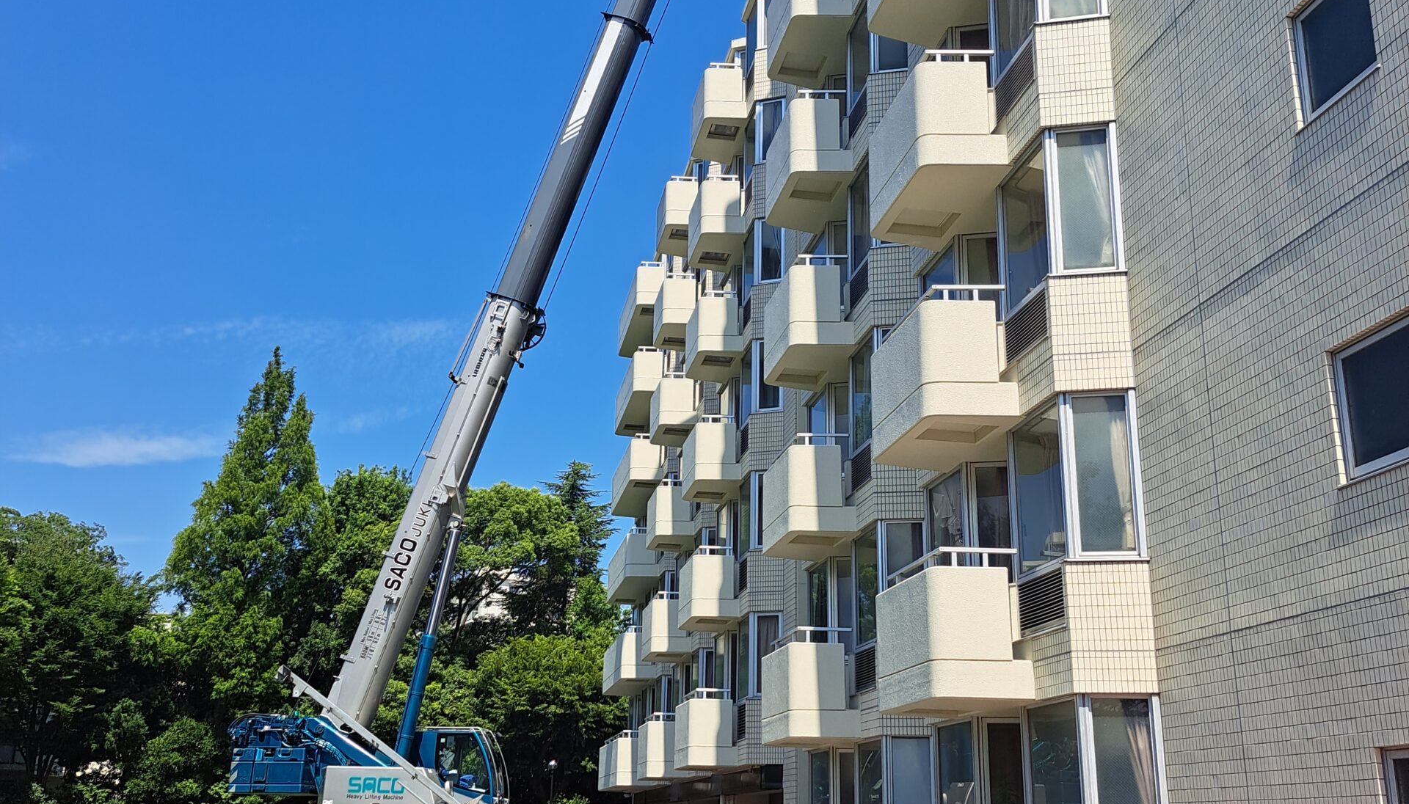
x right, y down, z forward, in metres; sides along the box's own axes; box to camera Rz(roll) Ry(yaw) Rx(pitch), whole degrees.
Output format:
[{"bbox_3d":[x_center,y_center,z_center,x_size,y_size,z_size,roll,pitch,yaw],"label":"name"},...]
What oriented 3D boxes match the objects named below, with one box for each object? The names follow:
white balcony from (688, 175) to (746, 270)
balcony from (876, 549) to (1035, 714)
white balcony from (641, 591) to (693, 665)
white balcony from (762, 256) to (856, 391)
[{"bbox_3d":[0.287,-4.051,29.343,0.989,1.387,2.142,4,-18,-9],"label":"white balcony"},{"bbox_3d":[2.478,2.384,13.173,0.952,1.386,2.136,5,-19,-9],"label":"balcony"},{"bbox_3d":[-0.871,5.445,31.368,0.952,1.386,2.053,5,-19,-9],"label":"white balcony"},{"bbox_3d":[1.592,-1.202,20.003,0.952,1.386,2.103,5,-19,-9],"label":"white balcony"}]

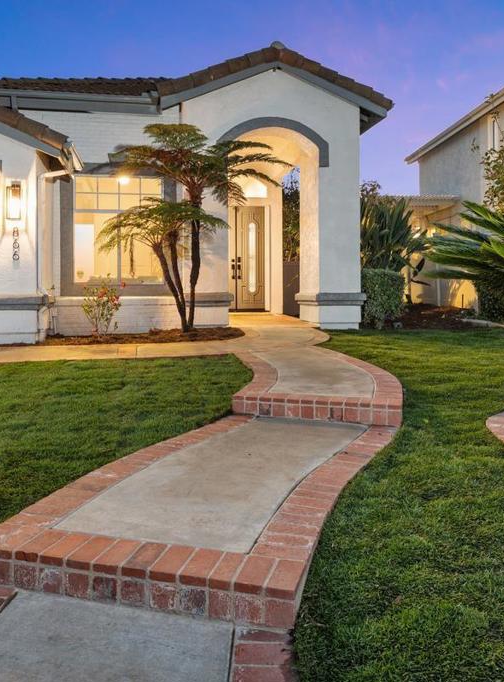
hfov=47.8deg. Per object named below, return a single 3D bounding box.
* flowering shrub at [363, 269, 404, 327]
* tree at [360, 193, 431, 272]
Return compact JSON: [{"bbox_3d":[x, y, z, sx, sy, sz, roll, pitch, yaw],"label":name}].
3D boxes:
[{"bbox_3d":[2.240,-0.750,9.900,0.870,1.030,0.870,0,3,7],"label":"flowering shrub"},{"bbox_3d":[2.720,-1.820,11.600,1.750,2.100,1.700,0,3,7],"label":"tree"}]

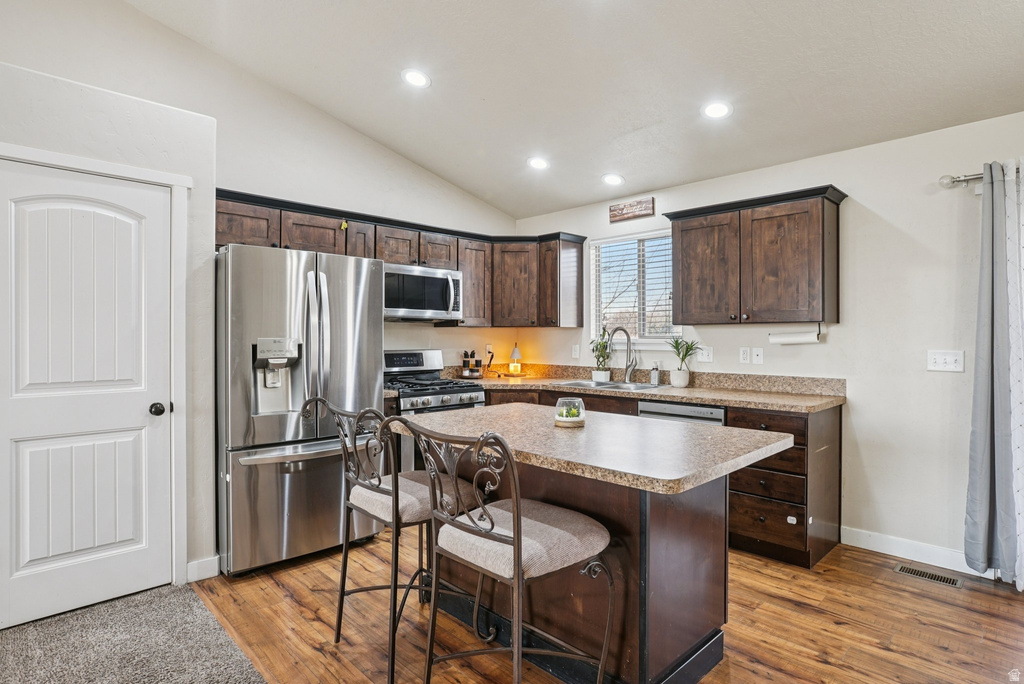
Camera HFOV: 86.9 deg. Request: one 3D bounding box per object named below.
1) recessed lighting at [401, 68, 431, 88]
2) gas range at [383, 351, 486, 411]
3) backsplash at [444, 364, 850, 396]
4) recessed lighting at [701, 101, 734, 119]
[{"bbox_3d":[-0.604,-1.662,3.414,0.190,0.025,0.190,10,-9,2],"label":"recessed lighting"},{"bbox_3d":[-0.699,0.657,4.189,0.760,1.165,0.700,0,1,-45],"label":"gas range"},{"bbox_3d":[0.717,0.278,4.066,0.980,0.107,2.913,0,1,-45],"label":"backsplash"},{"bbox_3d":[1.217,-1.373,3.206,0.190,0.025,0.190,1,-13,45],"label":"recessed lighting"}]

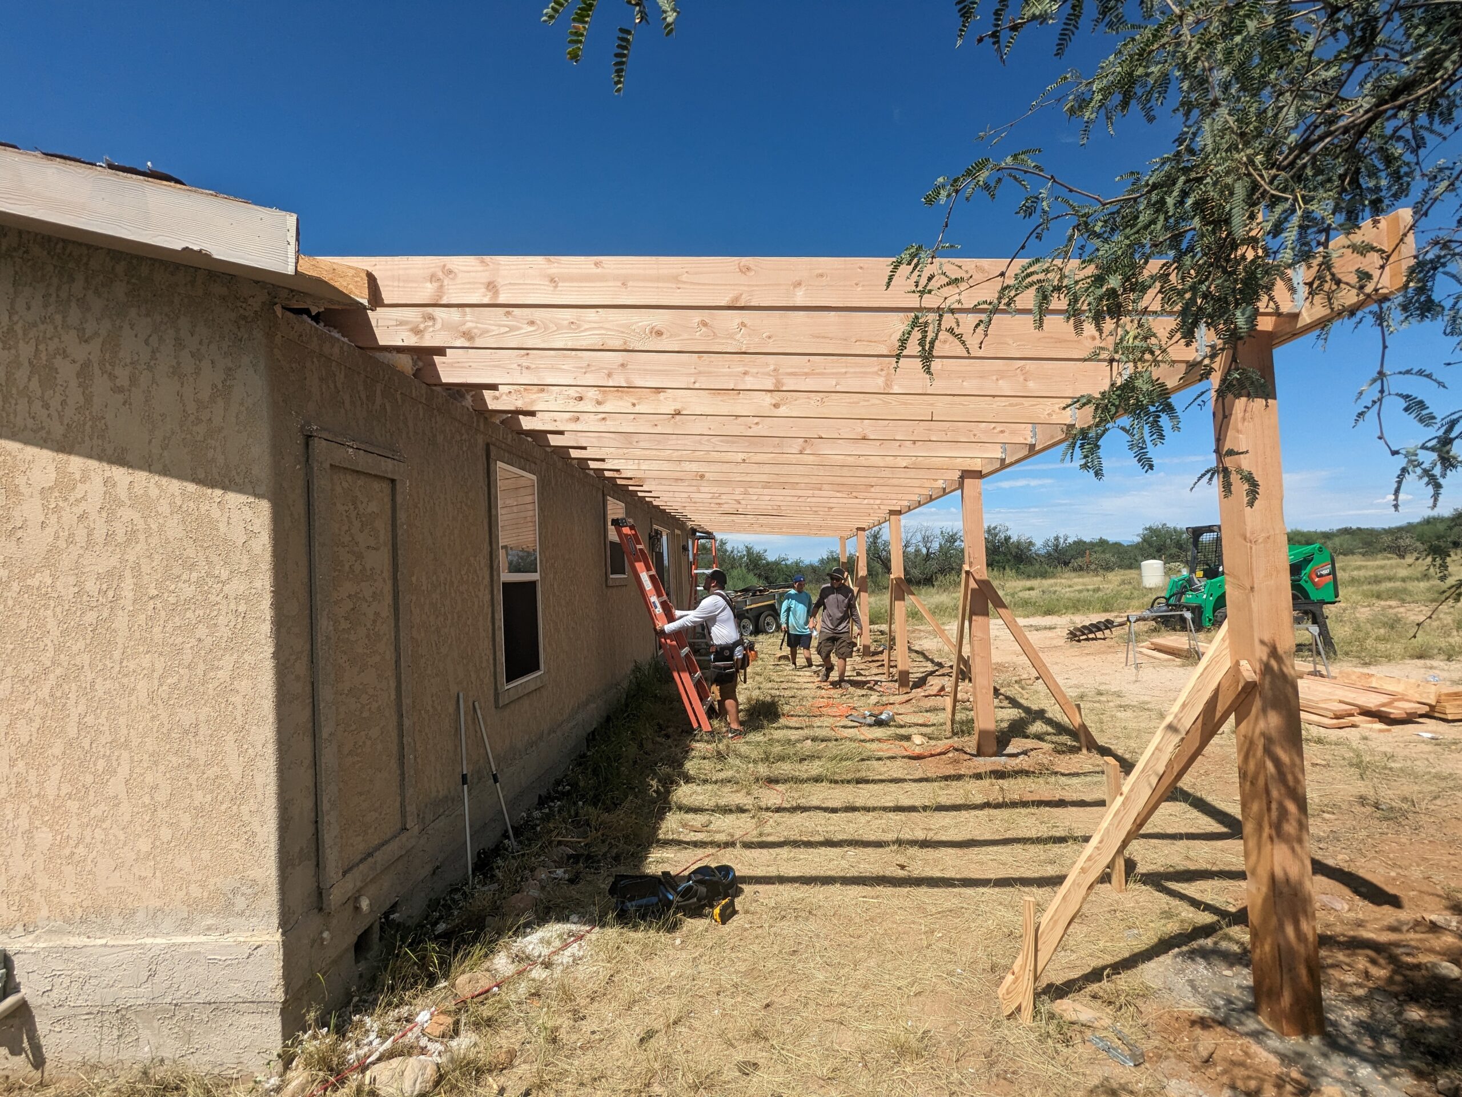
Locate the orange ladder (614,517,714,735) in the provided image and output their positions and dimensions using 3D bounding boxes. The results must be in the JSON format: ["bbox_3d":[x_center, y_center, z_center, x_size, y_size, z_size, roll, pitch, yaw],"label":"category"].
[{"bbox_3d":[-0.698,0.862,7.373,0.190,2.390,0.570,-23,0,6],"label":"orange ladder"}]

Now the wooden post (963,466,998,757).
[{"bbox_3d":[2.280,0.588,6.233,0.140,2.590,0.140,-2,-2,3],"label":"wooden post"}]

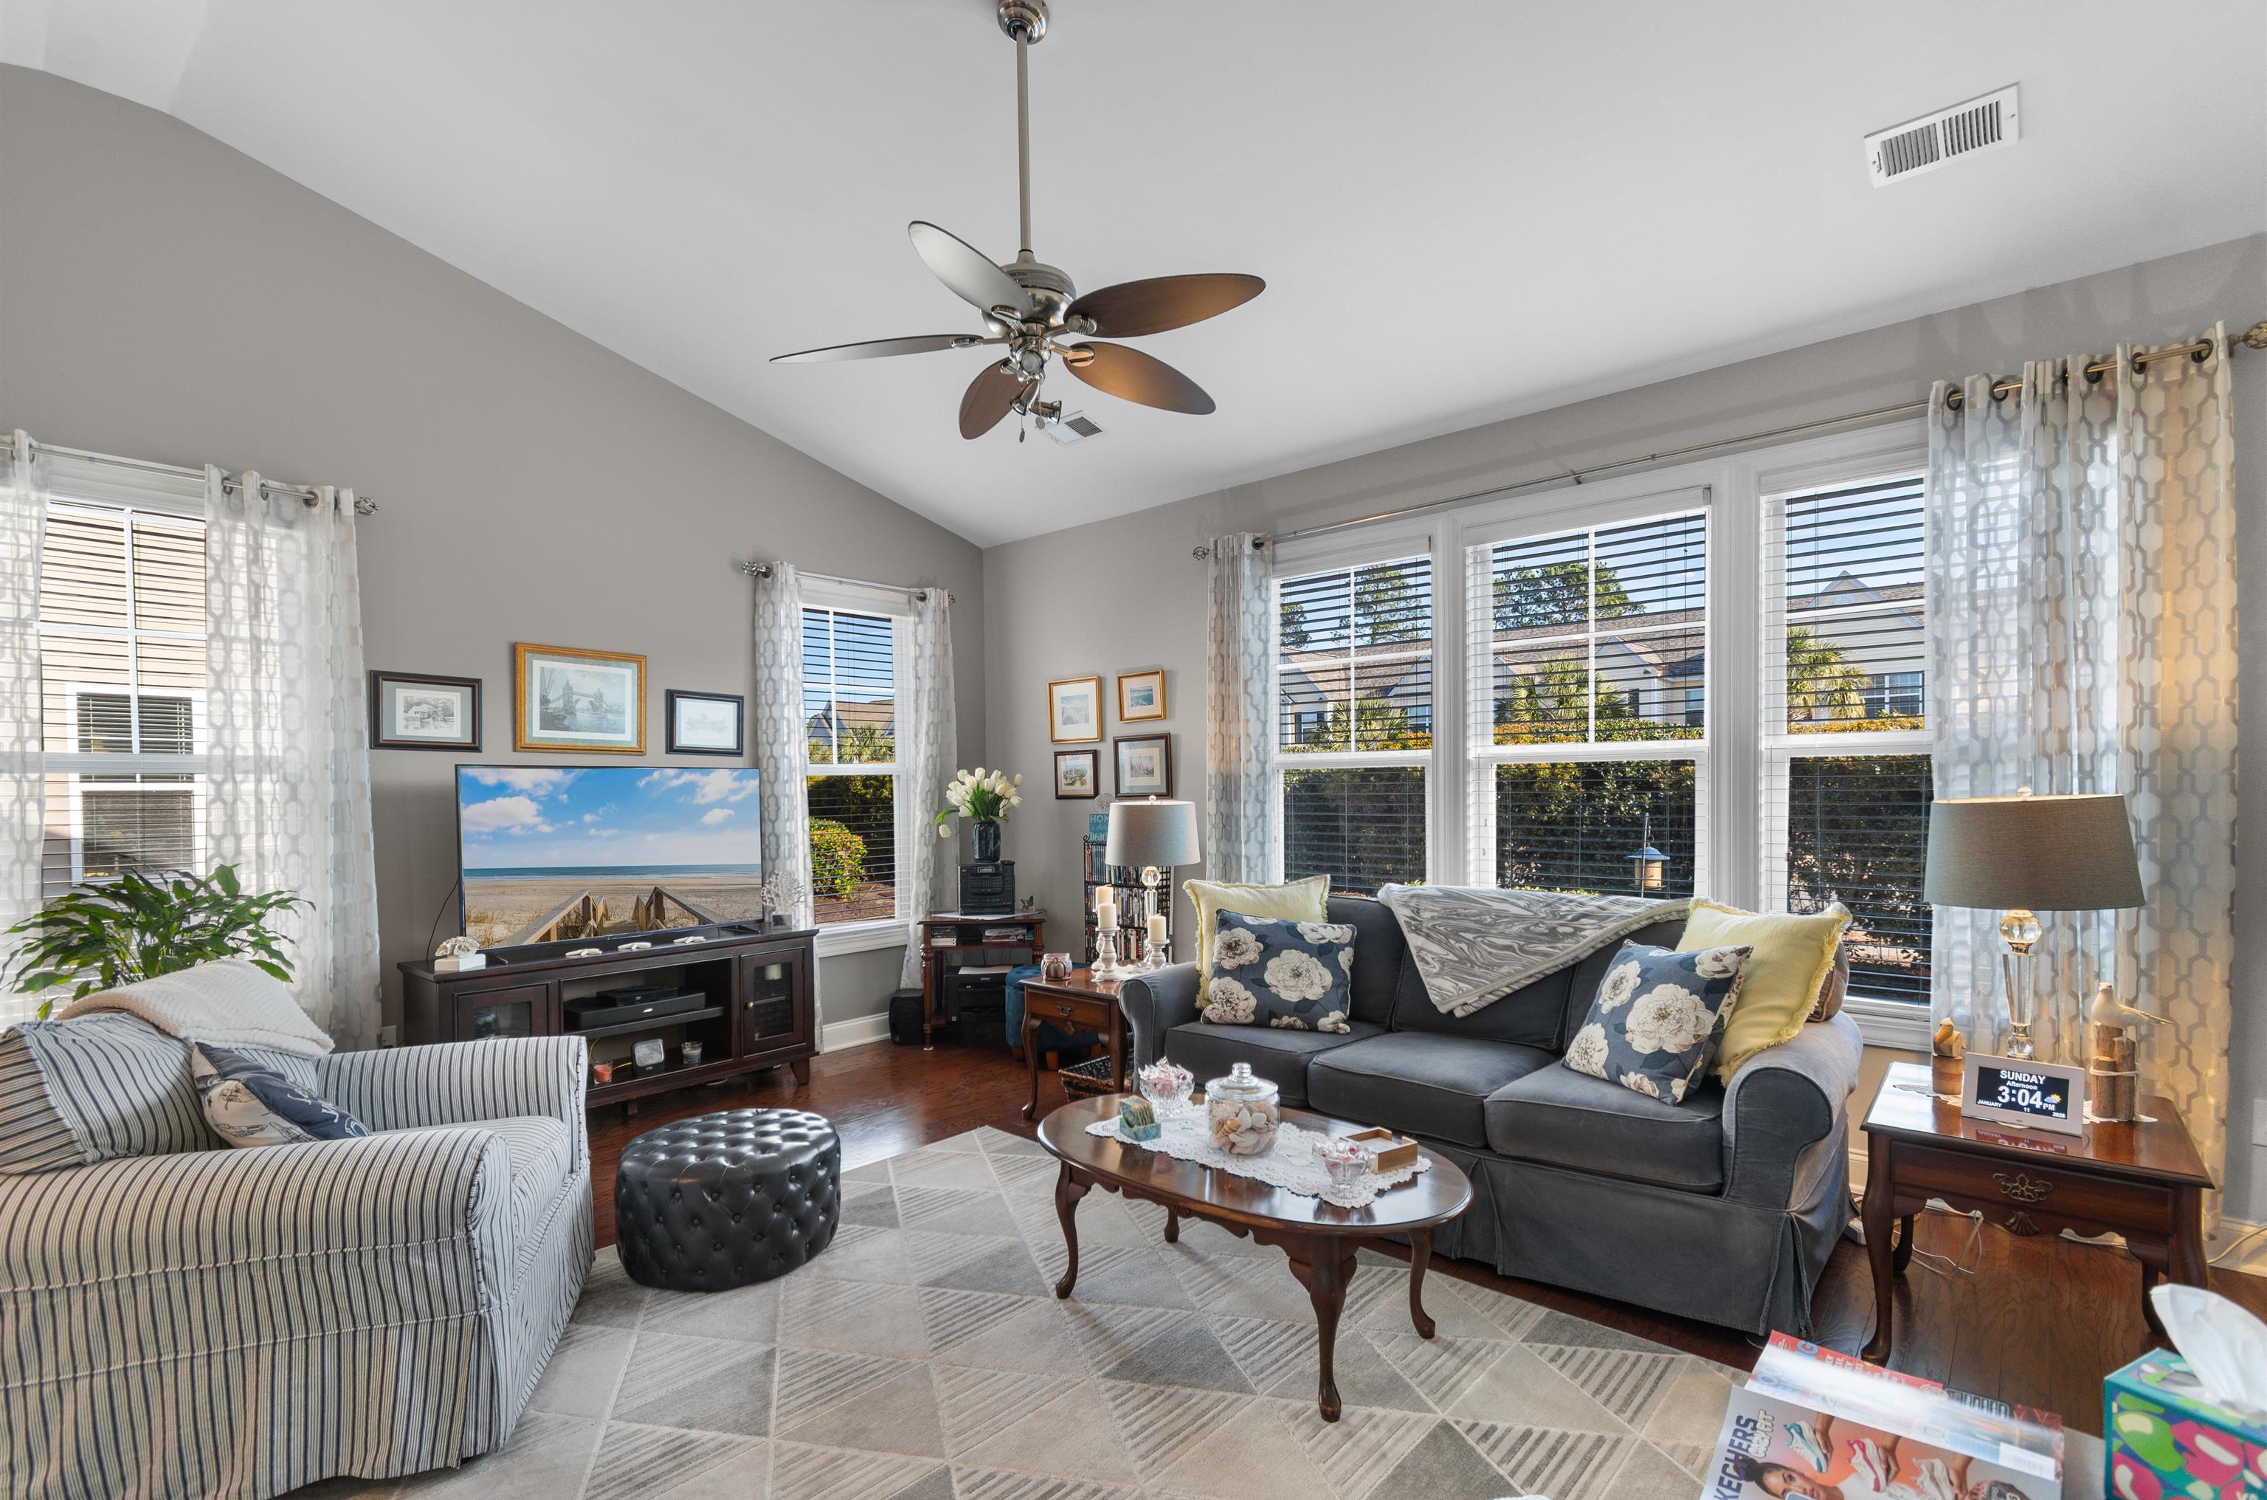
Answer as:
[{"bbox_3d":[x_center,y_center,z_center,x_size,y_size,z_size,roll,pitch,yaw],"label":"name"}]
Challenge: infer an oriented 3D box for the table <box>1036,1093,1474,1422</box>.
[{"bbox_3d":[0.285,1.270,2.501,1.190,0.437,0.728,-2,-3,35],"label":"table"}]

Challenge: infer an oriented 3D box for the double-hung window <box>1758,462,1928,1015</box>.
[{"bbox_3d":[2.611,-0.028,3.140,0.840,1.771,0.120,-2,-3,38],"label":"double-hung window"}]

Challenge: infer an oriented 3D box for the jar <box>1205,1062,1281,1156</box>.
[{"bbox_3d":[0.283,0.922,2.464,0.197,0.210,0.197,0,-2,0],"label":"jar"}]

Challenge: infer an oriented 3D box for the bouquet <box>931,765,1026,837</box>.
[{"bbox_3d":[-0.885,0.287,5.362,0.480,0.370,0.420,0,-2,-5],"label":"bouquet"}]

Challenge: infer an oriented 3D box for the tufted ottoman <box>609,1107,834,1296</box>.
[{"bbox_3d":[-1.173,1.297,2.764,0.590,0.345,0.590,-1,-1,0],"label":"tufted ottoman"}]

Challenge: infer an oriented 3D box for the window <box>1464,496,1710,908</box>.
[{"bbox_3d":[1.781,-0.026,3.761,0.894,1.802,0.100,-2,-3,41],"label":"window"}]

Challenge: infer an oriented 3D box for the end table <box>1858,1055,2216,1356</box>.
[{"bbox_3d":[2.106,1.133,2.237,0.540,0.555,0.690,-1,-1,40],"label":"end table"}]

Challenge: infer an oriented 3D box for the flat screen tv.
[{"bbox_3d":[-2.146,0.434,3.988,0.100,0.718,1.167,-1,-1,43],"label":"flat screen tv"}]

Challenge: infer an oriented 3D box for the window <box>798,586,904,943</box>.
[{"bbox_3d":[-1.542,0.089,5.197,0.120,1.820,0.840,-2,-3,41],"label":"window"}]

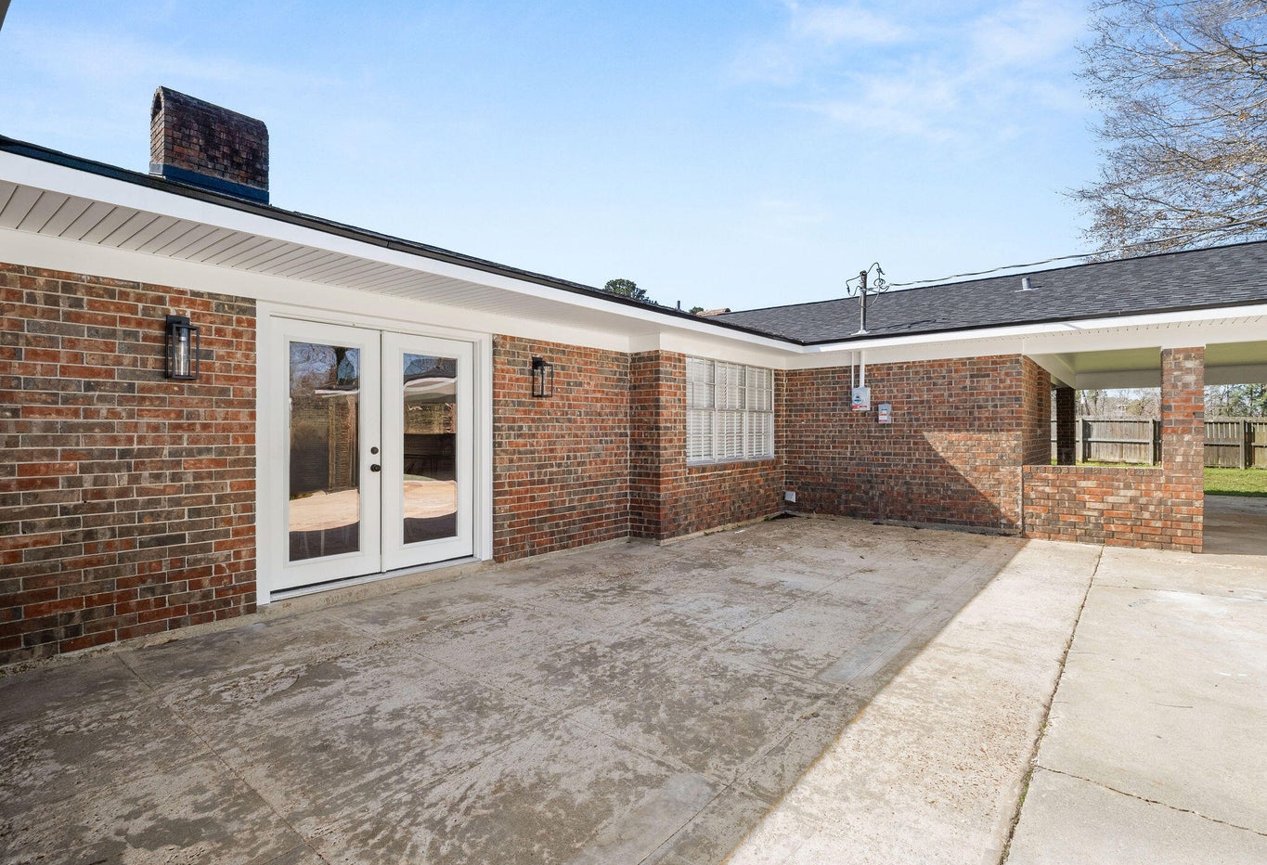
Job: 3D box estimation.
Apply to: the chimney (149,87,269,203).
[{"bbox_3d":[-5.432,-3.563,7.536,0.750,1.190,1.097,0,0,41],"label":"chimney"}]

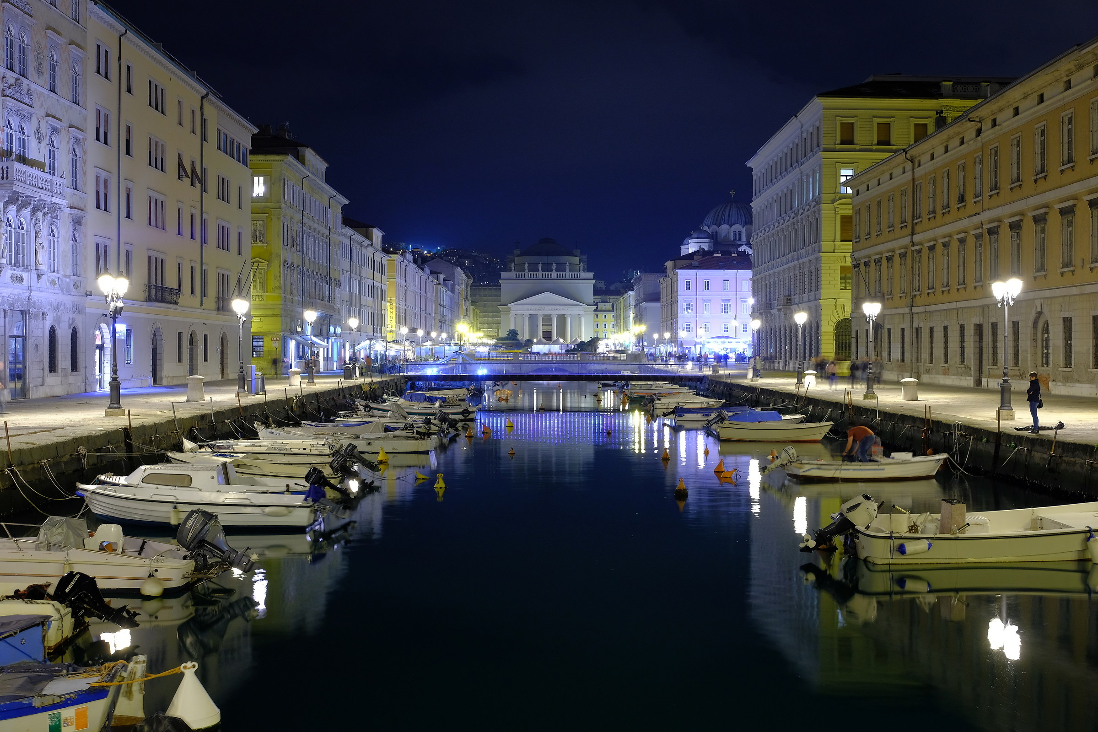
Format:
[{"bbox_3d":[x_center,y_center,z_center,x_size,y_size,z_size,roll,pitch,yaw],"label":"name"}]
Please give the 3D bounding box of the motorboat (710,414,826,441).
[{"bbox_3d":[9.942,2.644,56.039,5.600,1.300,2.000,0,1,0],"label":"motorboat"}]

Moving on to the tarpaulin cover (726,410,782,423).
[{"bbox_3d":[8.891,2.175,54.000,2.450,0.550,1.600,0,0,0],"label":"tarpaulin cover"}]

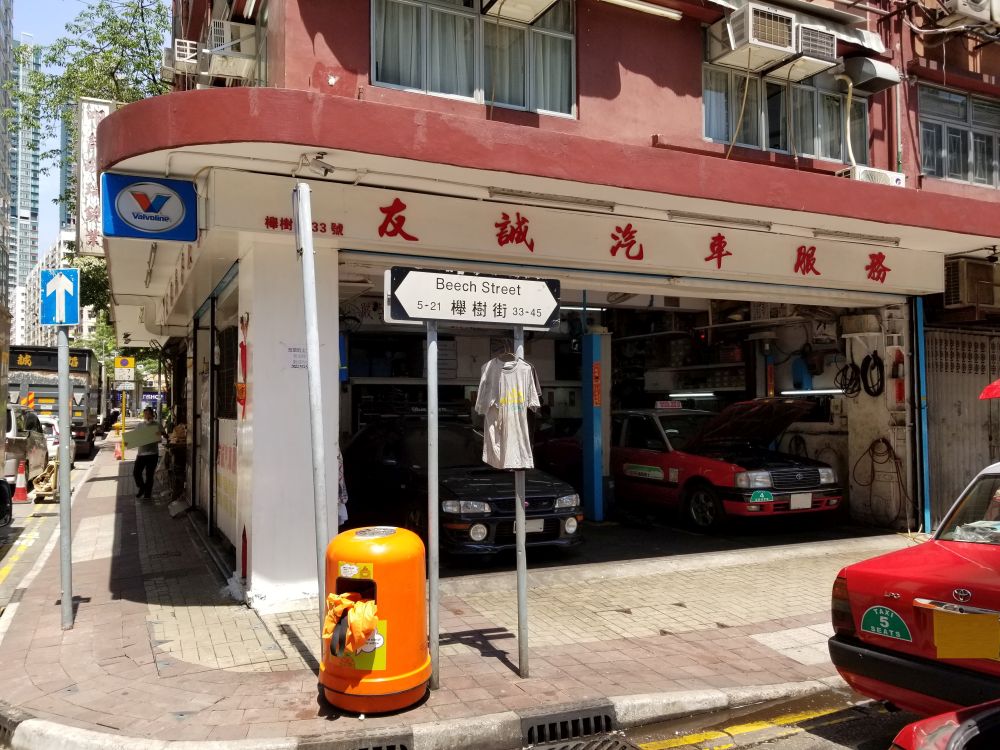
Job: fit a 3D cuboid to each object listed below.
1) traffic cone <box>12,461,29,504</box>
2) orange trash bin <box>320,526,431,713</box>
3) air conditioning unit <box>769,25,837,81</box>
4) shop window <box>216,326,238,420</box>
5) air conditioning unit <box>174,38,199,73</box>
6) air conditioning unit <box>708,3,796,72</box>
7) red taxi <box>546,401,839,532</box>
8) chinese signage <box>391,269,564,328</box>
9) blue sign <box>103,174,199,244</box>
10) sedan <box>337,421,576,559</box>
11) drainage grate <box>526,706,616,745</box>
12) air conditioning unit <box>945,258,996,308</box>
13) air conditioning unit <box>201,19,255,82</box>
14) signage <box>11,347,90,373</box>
[{"bbox_3d":[-9.103,2.014,14.319,0.430,0.770,0.430,1,-3,-23],"label":"traffic cone"},{"bbox_3d":[-0.724,1.376,4.391,0.645,0.940,0.645,0,-3,0],"label":"orange trash bin"},{"bbox_3d":[3.279,-3.512,8.281,0.502,0.329,0.563,1,-3,-23],"label":"air conditioning unit"},{"bbox_3d":[-3.256,-0.006,8.964,0.100,1.050,2.000,1,-3,-27],"label":"shop window"},{"bbox_3d":[-5.696,-5.800,13.754,0.460,0.400,0.520,1,-3,-26],"label":"air conditioning unit"},{"bbox_3d":[2.569,-3.379,7.624,0.552,0.394,0.580,1,-3,-23],"label":"air conditioning unit"},{"bbox_3d":[2.512,1.190,10.933,1.700,1.620,4.650,1,-3,-27],"label":"red taxi"},{"bbox_3d":[-0.131,-0.466,4.632,1.114,0.309,0.050,1,-3,-24],"label":"chinese signage"},{"bbox_3d":[-2.493,-1.172,5.355,0.620,0.455,0.120,1,-3,-23],"label":"blue sign"},{"bbox_3d":[-0.649,1.256,8.879,1.690,1.405,4.340,1,-3,-25],"label":"sedan"},{"bbox_3d":[0.363,1.902,4.104,0.543,0.155,0.080,1,-3,-18],"label":"drainage grate"},{"bbox_3d":[5.309,-1.012,8.680,0.600,0.500,0.500,1,-3,-23],"label":"air conditioning unit"},{"bbox_3d":[-2.757,-3.324,7.728,0.430,0.345,0.520,1,-3,-27],"label":"air conditioning unit"},{"bbox_3d":[-14.826,-0.489,24.645,2.300,0.800,0.120,1,-3,-27],"label":"signage"}]

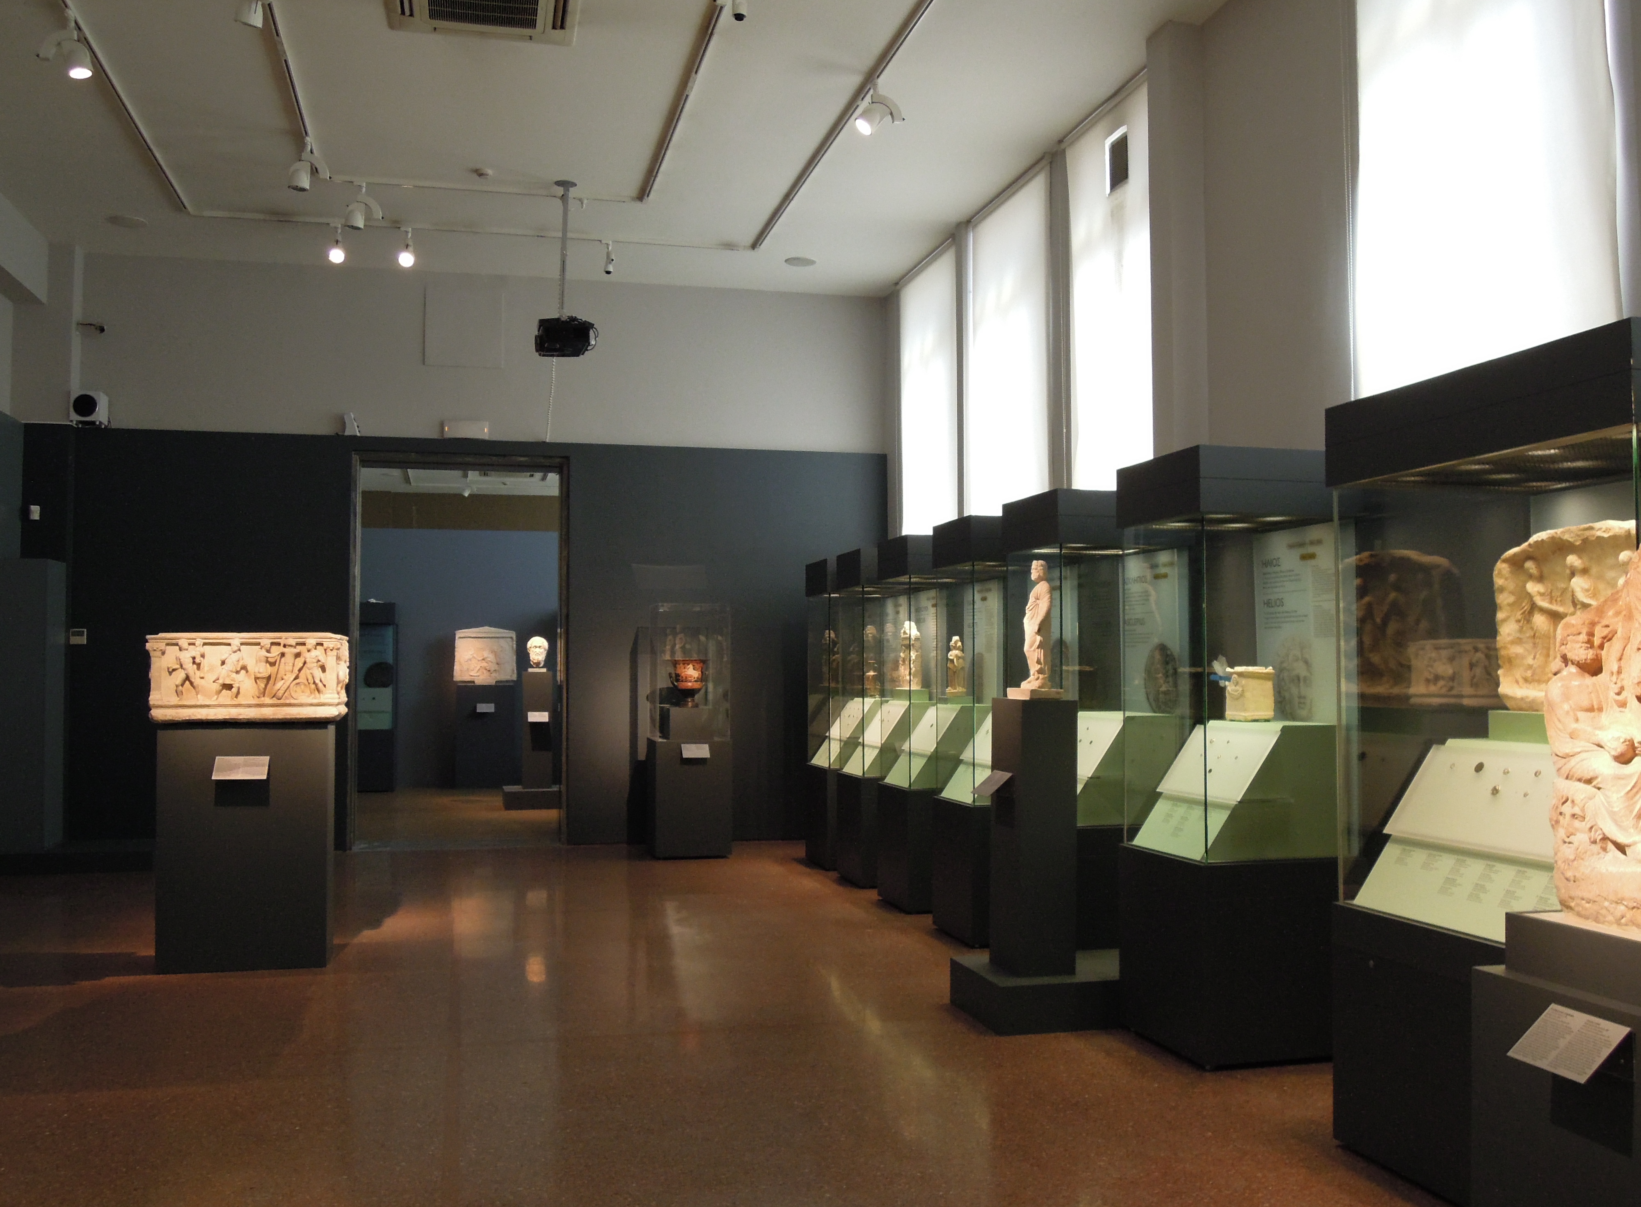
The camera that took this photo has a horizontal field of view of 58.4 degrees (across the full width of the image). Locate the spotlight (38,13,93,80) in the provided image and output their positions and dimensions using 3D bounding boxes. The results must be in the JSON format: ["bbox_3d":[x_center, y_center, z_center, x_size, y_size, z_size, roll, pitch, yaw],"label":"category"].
[{"bbox_3d":[-3.796,-2.800,7.392,0.244,0.310,0.140,1,-2,-14],"label":"spotlight"}]

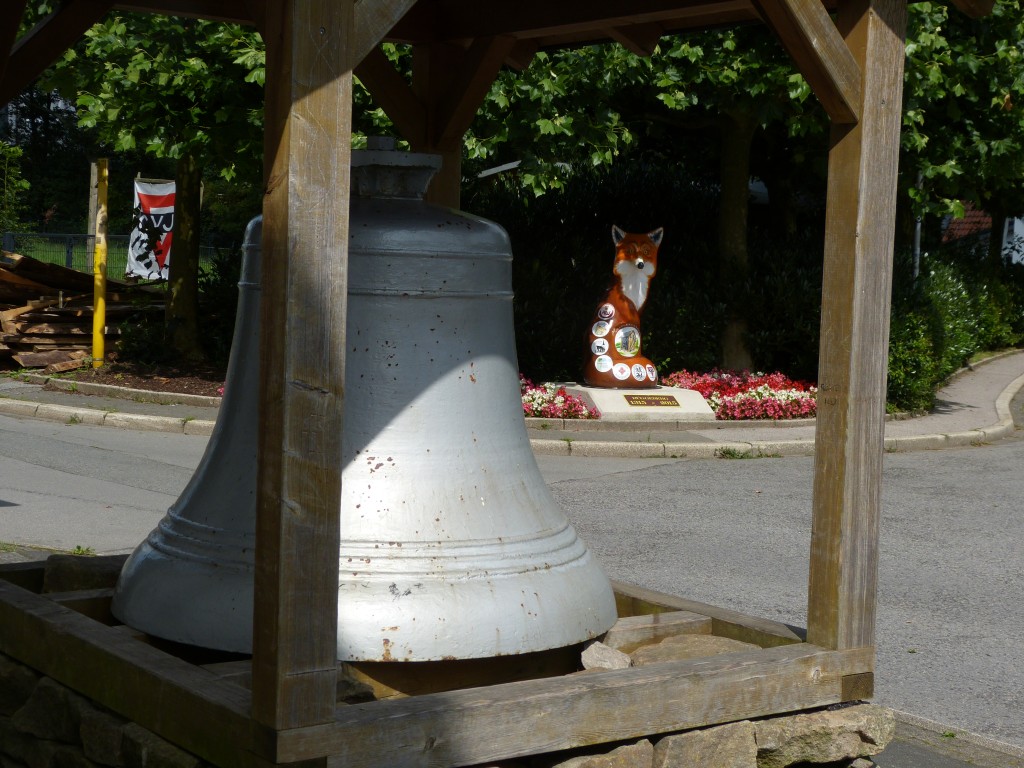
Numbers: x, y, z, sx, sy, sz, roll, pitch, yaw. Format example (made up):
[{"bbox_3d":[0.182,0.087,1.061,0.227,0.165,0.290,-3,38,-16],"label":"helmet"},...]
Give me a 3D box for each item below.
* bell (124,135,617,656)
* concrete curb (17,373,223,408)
[{"bbox_3d":[-0.413,-0.016,5.165,1.530,1.370,1.530,2,4,-5],"label":"bell"},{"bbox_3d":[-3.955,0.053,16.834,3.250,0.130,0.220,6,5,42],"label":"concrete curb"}]

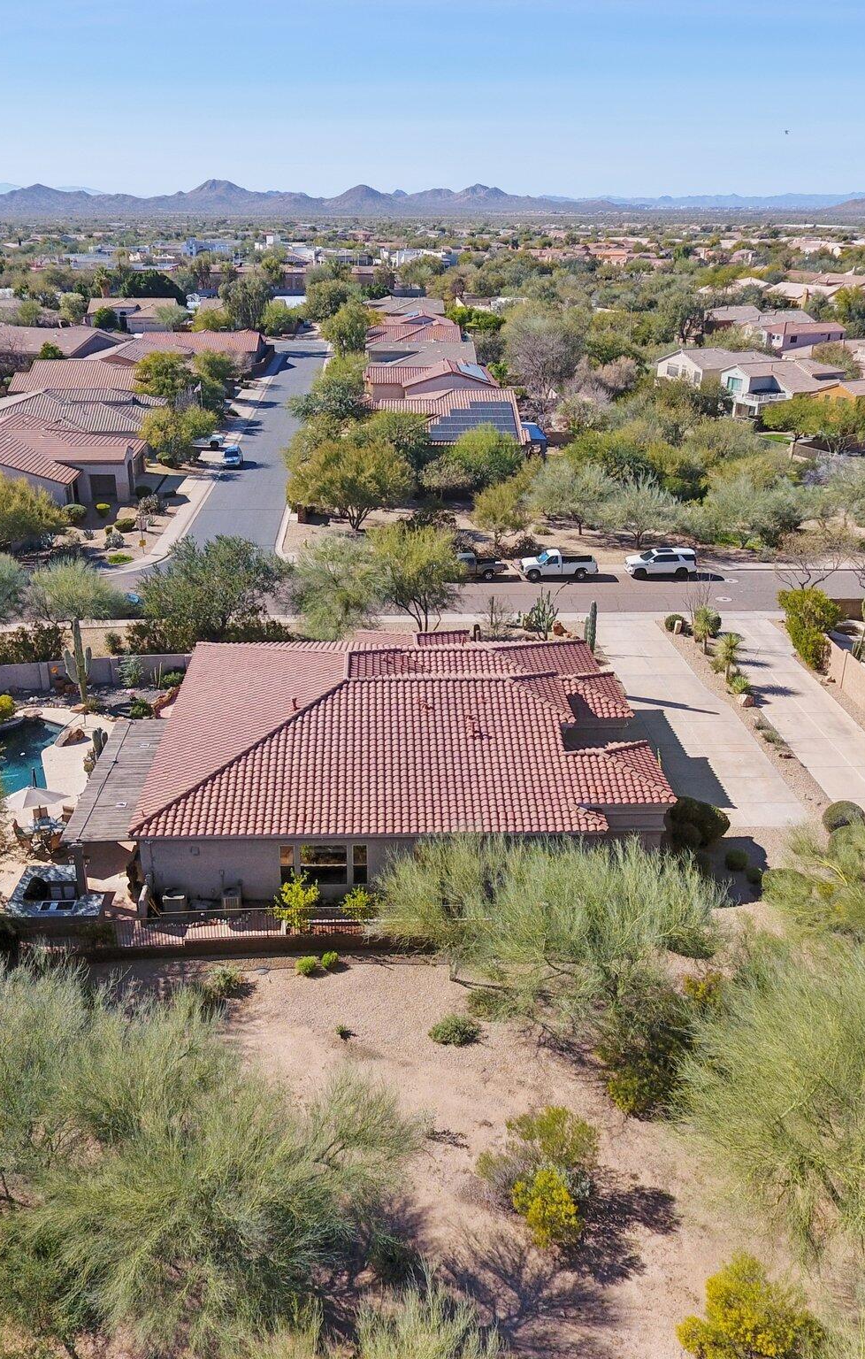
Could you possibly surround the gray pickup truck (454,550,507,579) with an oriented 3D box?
[{"bbox_3d":[2.771,-8.449,76.991,5.400,1.750,1.850,1,24,2],"label":"gray pickup truck"}]

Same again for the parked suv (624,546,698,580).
[{"bbox_3d":[17.150,-8.871,78.638,5.300,1.900,2.050,-2,24,-4],"label":"parked suv"}]

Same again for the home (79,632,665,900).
[{"bbox_3d":[-2.421,1.644,48.467,23.500,6.100,20.800,-1,24,-2],"label":"home"}]

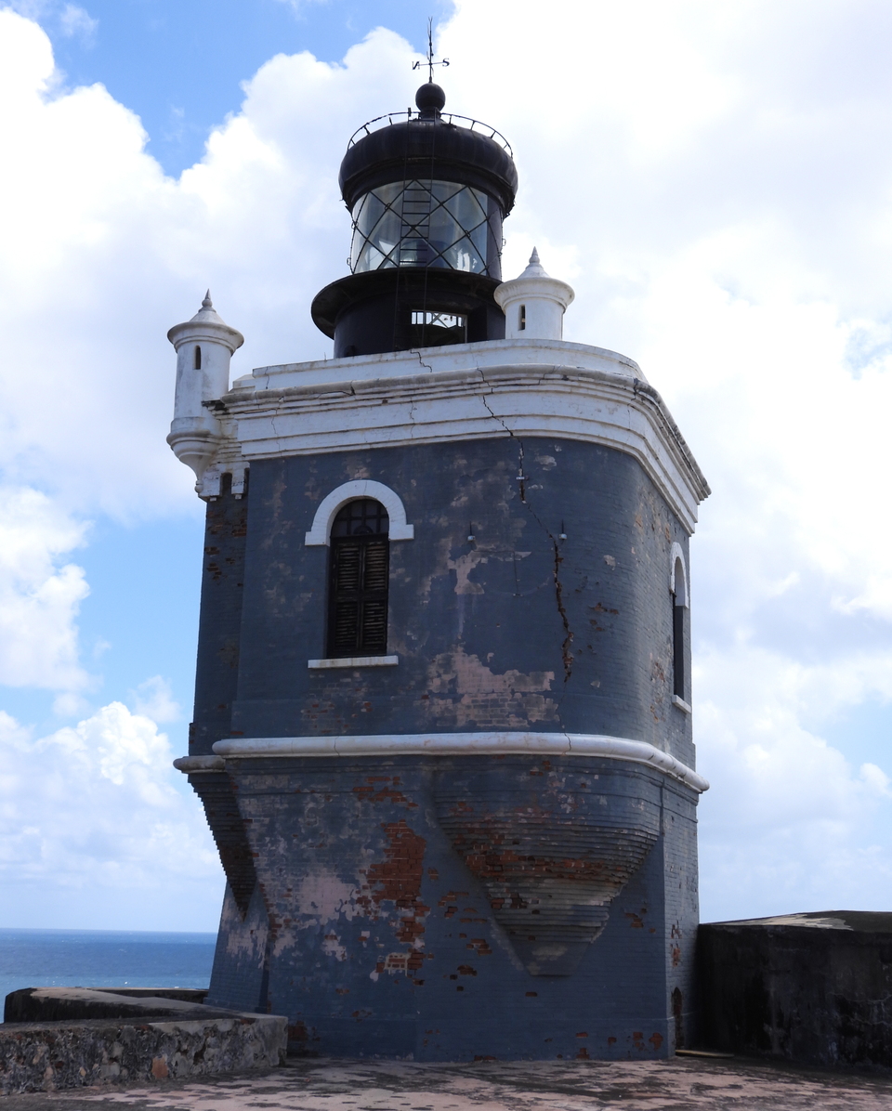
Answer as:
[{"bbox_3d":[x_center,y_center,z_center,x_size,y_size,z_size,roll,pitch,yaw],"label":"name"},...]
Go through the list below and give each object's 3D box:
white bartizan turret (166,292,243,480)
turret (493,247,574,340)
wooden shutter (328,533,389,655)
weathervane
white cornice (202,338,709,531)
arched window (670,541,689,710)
[{"bbox_3d":[-3.831,-2.669,23.321,1.230,3.314,1.230,-4,-15,19],"label":"white bartizan turret"},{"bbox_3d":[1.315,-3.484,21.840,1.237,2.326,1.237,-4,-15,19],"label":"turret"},{"bbox_3d":[-1.194,0.555,20.049,0.891,1.702,0.079,-4,-15,19],"label":"wooden shutter"},{"bbox_3d":[-0.253,-9.232,26.853,0.693,1.336,0.841,-1,-14,8],"label":"weathervane"},{"bbox_3d":[0.218,-1.319,23.604,7.323,1.484,7.422,-4,-15,19],"label":"white cornice"},{"bbox_3d":[3.578,1.080,23.024,0.218,2.553,1.484,-4,-15,19],"label":"arched window"}]

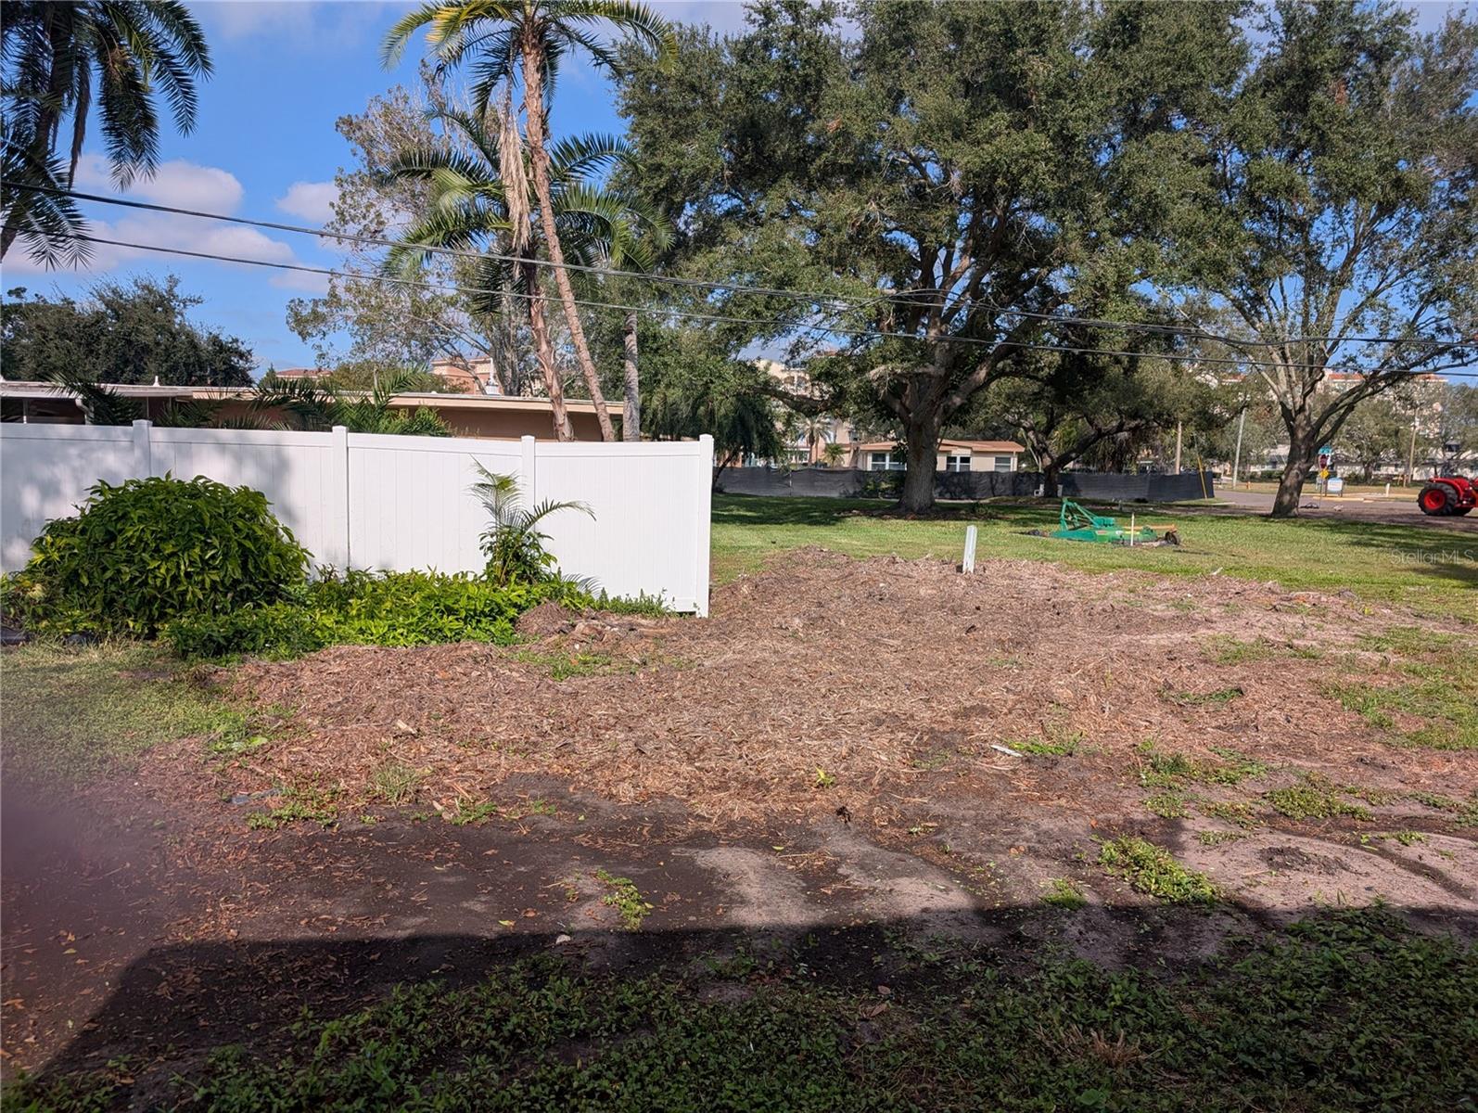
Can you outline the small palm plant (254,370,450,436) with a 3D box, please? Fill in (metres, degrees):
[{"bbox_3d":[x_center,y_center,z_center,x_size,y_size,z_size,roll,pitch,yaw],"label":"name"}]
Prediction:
[{"bbox_3d":[-4.620,-0.901,12.200,2.300,2.650,2.100,0,5,-11],"label":"small palm plant"}]

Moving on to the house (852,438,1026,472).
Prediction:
[{"bbox_3d":[14.306,-6.663,75.000,11.900,3.700,9.000,1,5,3],"label":"house"}]

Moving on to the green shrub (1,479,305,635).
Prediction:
[{"bbox_3d":[-5.115,-0.016,9.100,2.500,1.420,1.600,0,5,-11],"label":"green shrub"}]

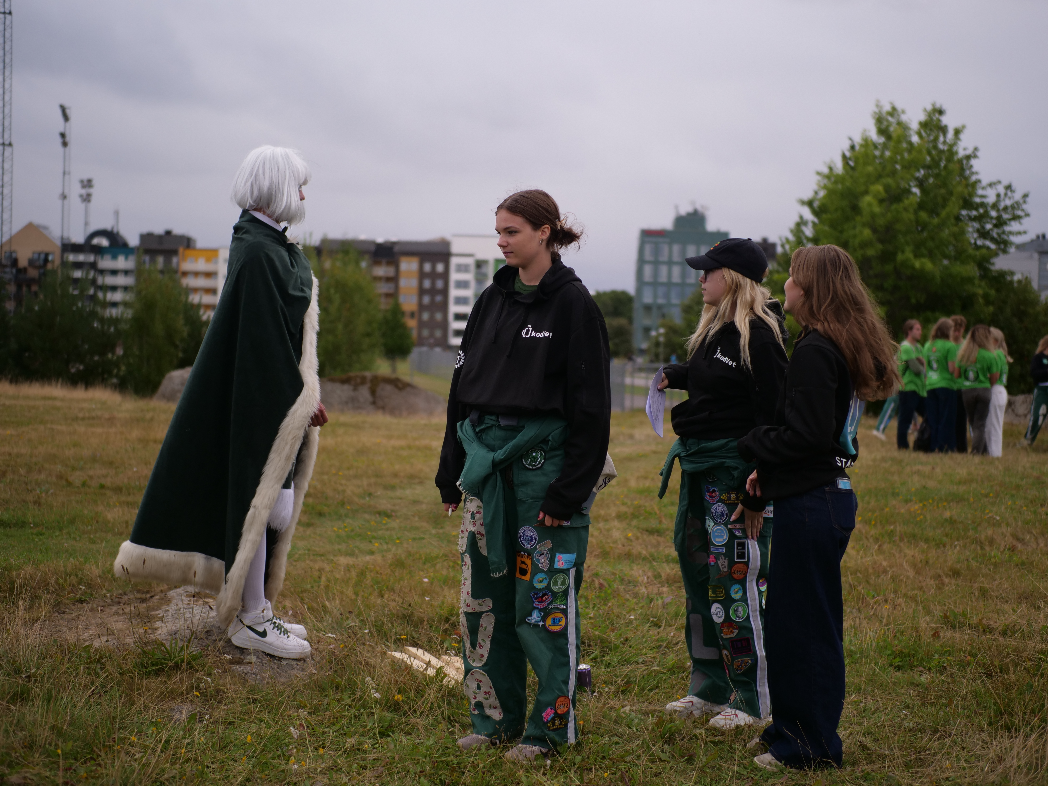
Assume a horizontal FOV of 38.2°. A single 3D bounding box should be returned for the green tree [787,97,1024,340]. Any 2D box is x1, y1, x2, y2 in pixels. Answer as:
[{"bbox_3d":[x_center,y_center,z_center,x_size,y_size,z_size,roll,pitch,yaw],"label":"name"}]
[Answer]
[{"bbox_3d":[10.826,-3.896,43.000,6.900,8.600,6.600,2,2,14],"label":"green tree"}]

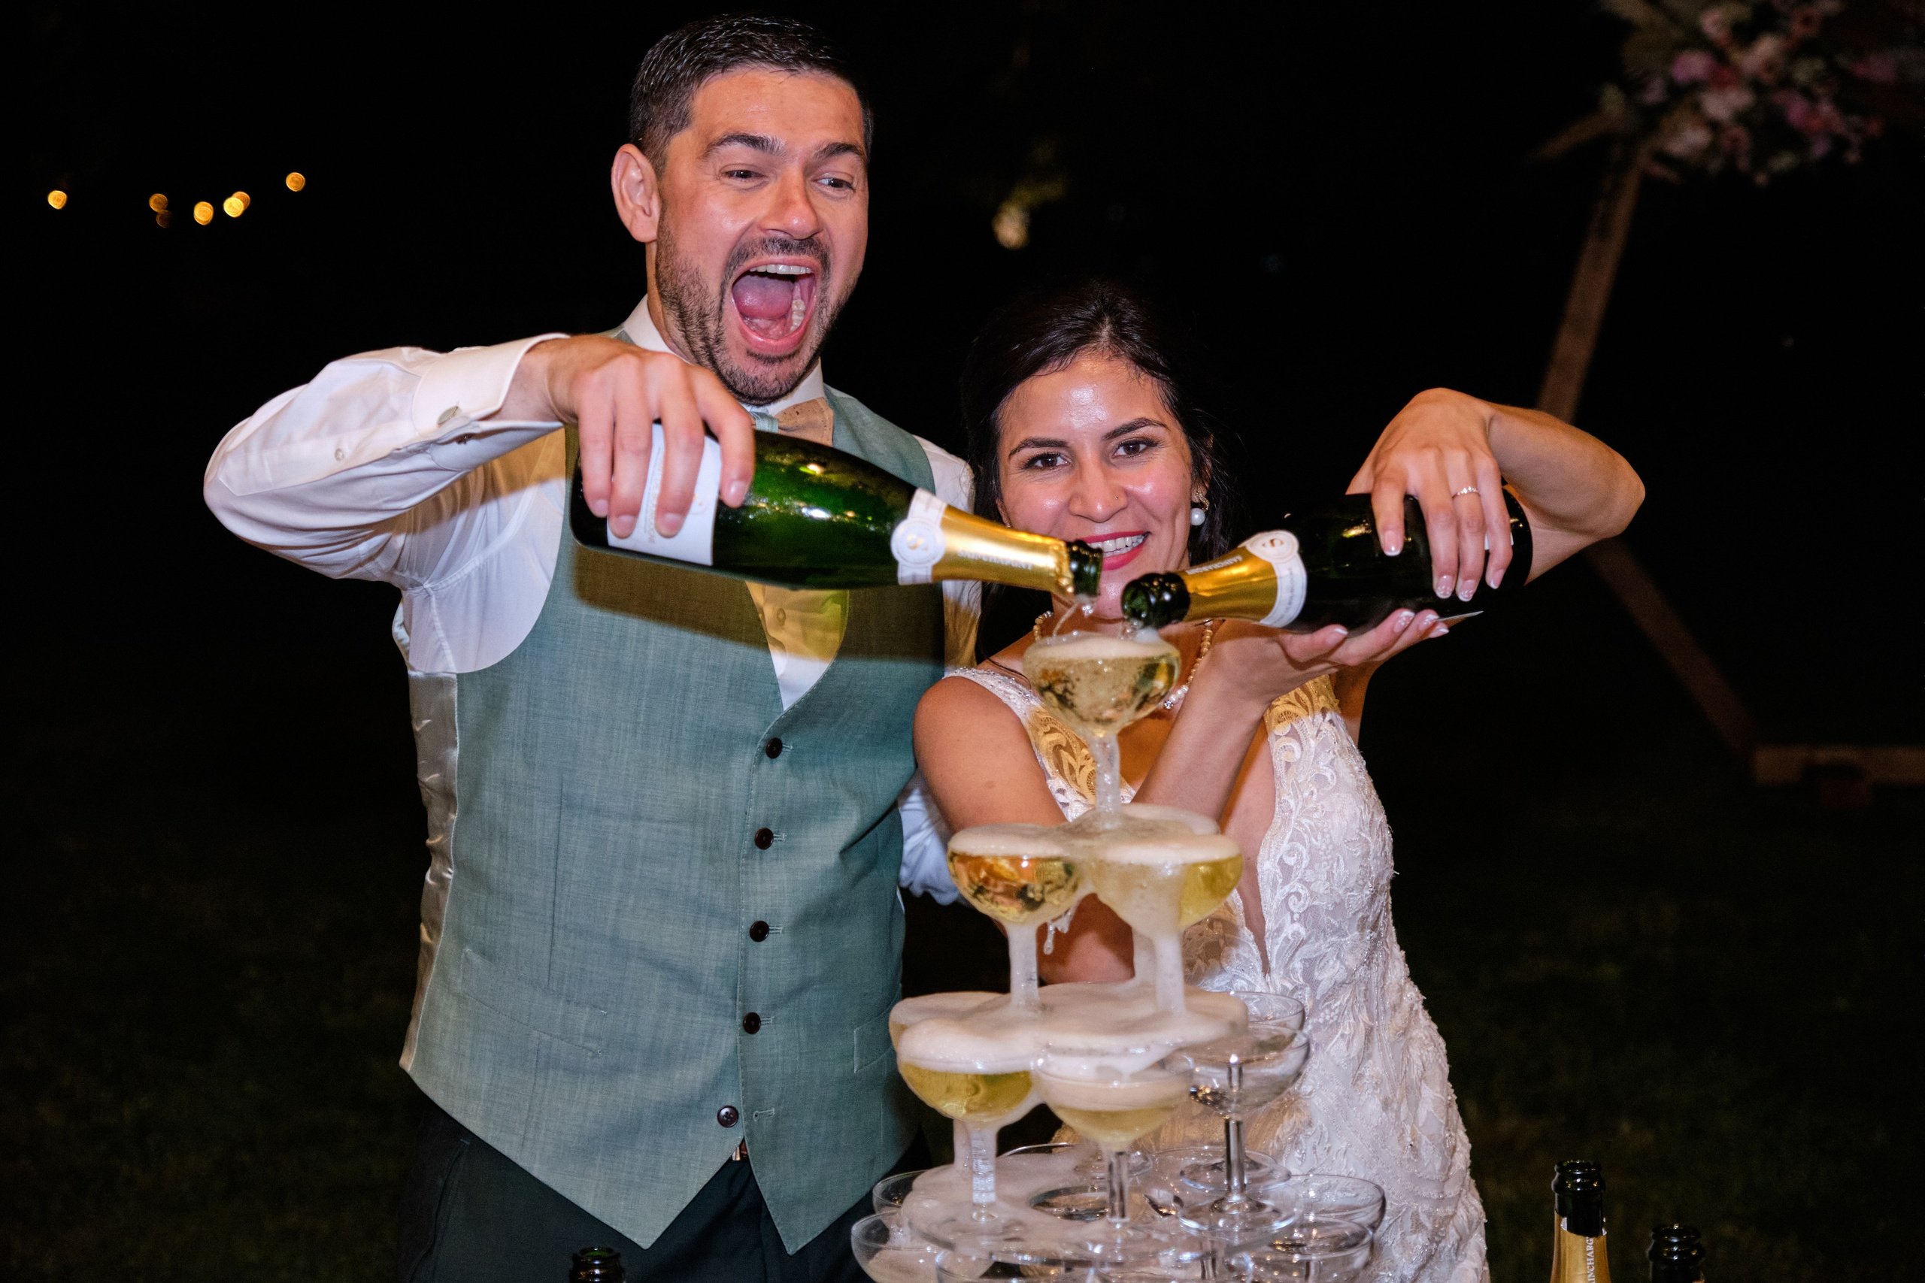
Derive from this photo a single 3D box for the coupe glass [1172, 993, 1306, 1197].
[{"bbox_3d":[0.172,0.287,2.039,0.094,0.109,0.094,-2,5,0],"label":"coupe glass"}]

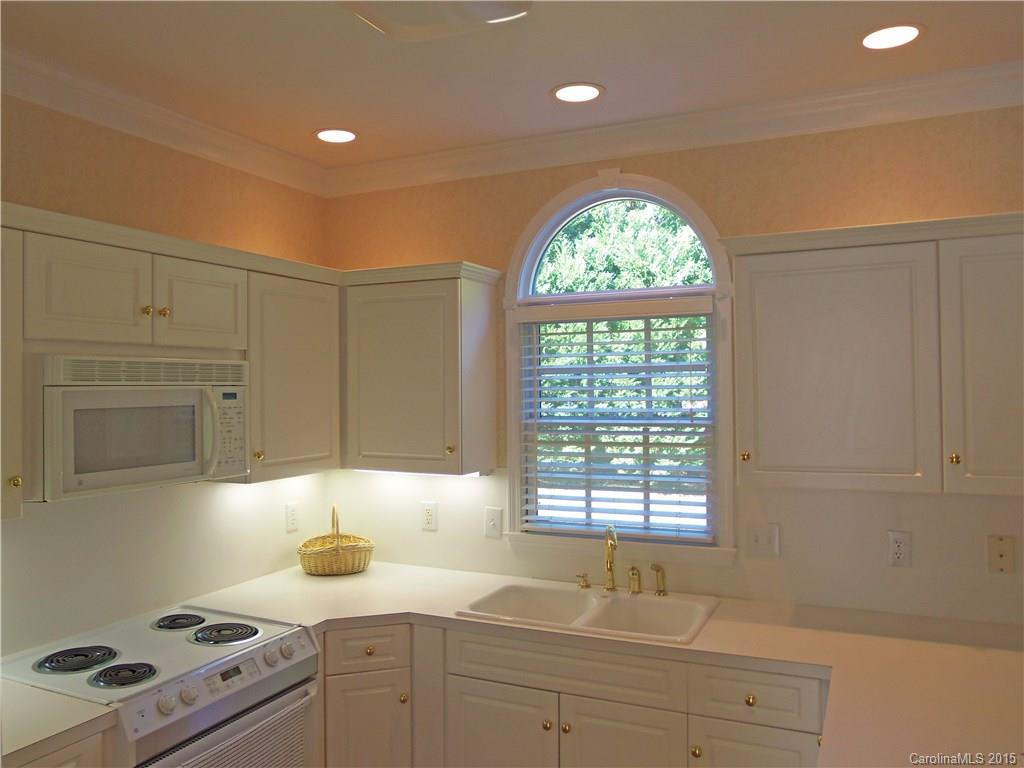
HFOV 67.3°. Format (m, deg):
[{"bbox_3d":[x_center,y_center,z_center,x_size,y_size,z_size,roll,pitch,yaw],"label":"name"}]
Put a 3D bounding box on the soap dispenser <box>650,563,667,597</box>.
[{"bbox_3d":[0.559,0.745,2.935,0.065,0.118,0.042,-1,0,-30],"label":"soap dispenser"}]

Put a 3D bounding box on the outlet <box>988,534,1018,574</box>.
[{"bbox_3d":[1.631,0.566,2.554,0.077,0.121,0.010,-1,0,25],"label":"outlet"}]

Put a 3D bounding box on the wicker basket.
[{"bbox_3d":[-0.784,0.692,3.404,0.320,0.285,0.240,-1,0,-18],"label":"wicker basket"}]

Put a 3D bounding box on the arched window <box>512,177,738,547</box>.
[{"bbox_3d":[0.413,-0.104,3.123,0.940,1.455,0.110,-1,0,25],"label":"arched window"}]

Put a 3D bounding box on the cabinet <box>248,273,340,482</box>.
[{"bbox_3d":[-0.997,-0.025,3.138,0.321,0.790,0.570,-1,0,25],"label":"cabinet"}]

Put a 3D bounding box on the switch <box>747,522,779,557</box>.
[{"bbox_3d":[0.941,0.585,2.867,0.116,0.121,0.013,-1,0,25],"label":"switch"}]

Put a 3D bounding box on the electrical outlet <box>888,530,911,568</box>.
[{"bbox_3d":[1.334,0.566,2.647,0.076,0.124,0.009,-1,0,25],"label":"electrical outlet"}]

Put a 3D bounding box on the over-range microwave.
[{"bbox_3d":[-1.253,0.118,2.469,0.380,0.399,0.752,-1,0,25],"label":"over-range microwave"}]

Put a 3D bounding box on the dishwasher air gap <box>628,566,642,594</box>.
[{"bbox_3d":[0.481,0.766,3.001,0.048,0.090,0.048,-1,0,25],"label":"dishwasher air gap"}]

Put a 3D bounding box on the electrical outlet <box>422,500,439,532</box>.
[{"bbox_3d":[-0.367,0.596,3.459,0.076,0.124,0.009,-1,0,25],"label":"electrical outlet"}]

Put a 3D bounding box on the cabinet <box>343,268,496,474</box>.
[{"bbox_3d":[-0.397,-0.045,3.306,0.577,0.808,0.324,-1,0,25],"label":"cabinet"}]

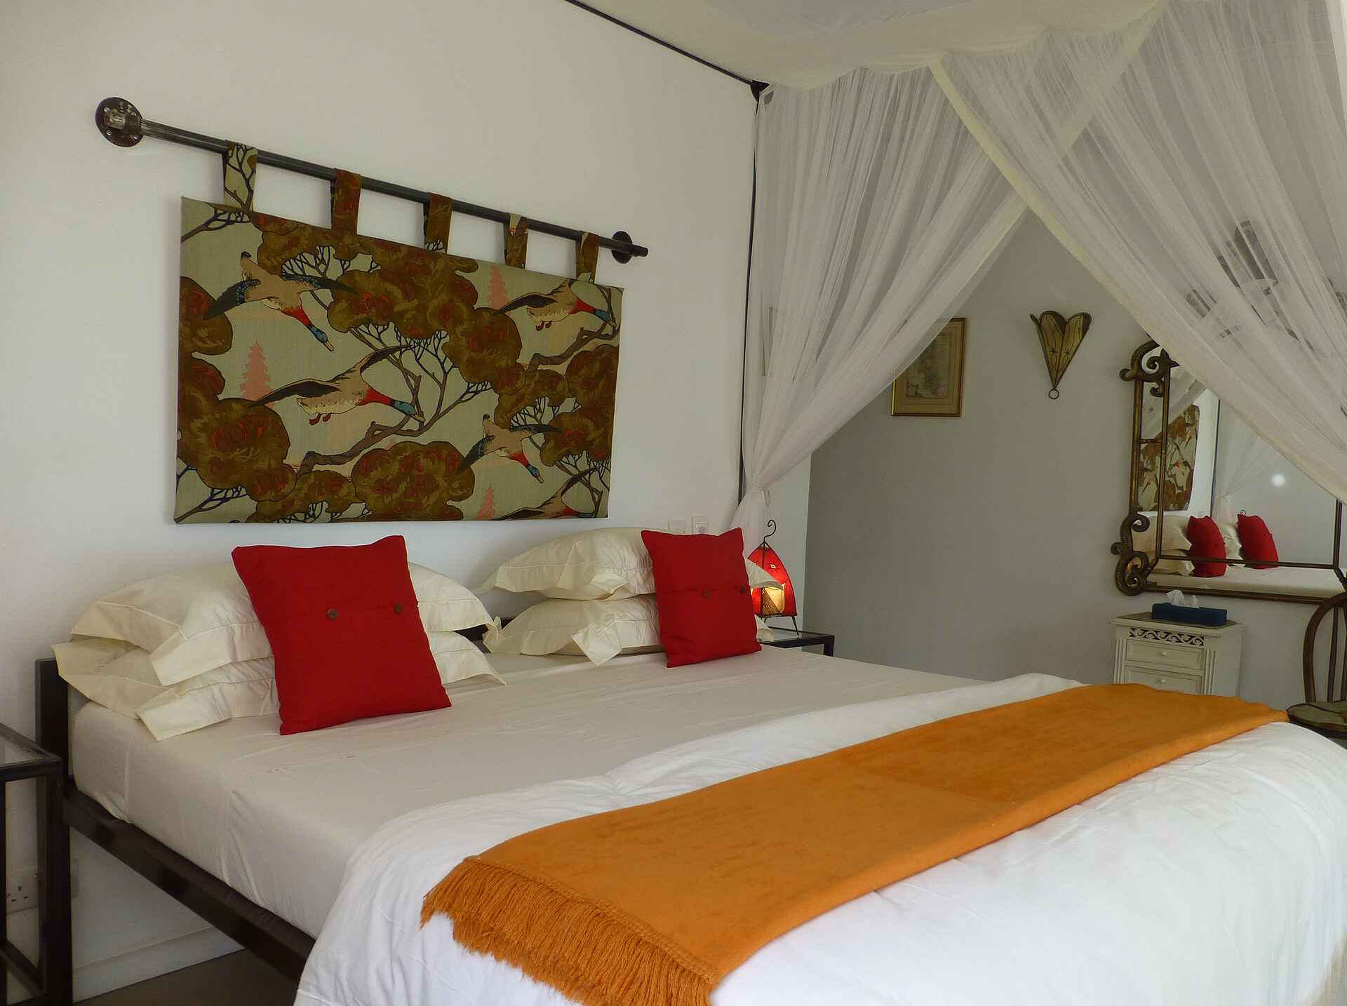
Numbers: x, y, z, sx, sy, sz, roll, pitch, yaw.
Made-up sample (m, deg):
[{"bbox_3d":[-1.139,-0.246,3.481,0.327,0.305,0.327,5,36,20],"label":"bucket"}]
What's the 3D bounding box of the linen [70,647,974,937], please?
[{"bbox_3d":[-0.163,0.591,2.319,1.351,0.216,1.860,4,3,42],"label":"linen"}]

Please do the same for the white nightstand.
[{"bbox_3d":[1.615,0.823,3.006,0.325,0.869,0.370,4,3,42],"label":"white nightstand"}]

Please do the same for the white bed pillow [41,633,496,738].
[{"bbox_3d":[-0.928,0.400,2.298,0.457,0.167,0.870,4,3,42],"label":"white bed pillow"}]

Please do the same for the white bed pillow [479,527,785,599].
[{"bbox_3d":[-0.103,0.177,3.059,0.457,0.189,0.860,4,3,42],"label":"white bed pillow"}]

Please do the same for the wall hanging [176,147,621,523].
[{"bbox_3d":[-0.690,-0.419,2.736,1.390,0.923,0.051,0,3,-44],"label":"wall hanging"}]

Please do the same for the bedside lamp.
[{"bbox_3d":[0.359,0.291,3.565,0.193,0.432,0.190,4,3,42],"label":"bedside lamp"}]

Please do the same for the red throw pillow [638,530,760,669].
[{"bbox_3d":[0.100,0.283,2.940,0.132,0.416,0.415,-20,-13,40],"label":"red throw pillow"}]

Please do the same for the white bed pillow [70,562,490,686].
[{"bbox_3d":[-0.915,0.262,2.288,0.457,0.194,0.860,4,3,42],"label":"white bed pillow"}]

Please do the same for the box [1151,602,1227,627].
[{"bbox_3d":[1.697,0.364,3.054,0.208,0.051,0.100,4,3,42],"label":"box"}]

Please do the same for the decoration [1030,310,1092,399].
[{"bbox_3d":[1.391,-0.534,3.355,0.213,0.308,0.085,4,3,38],"label":"decoration"}]

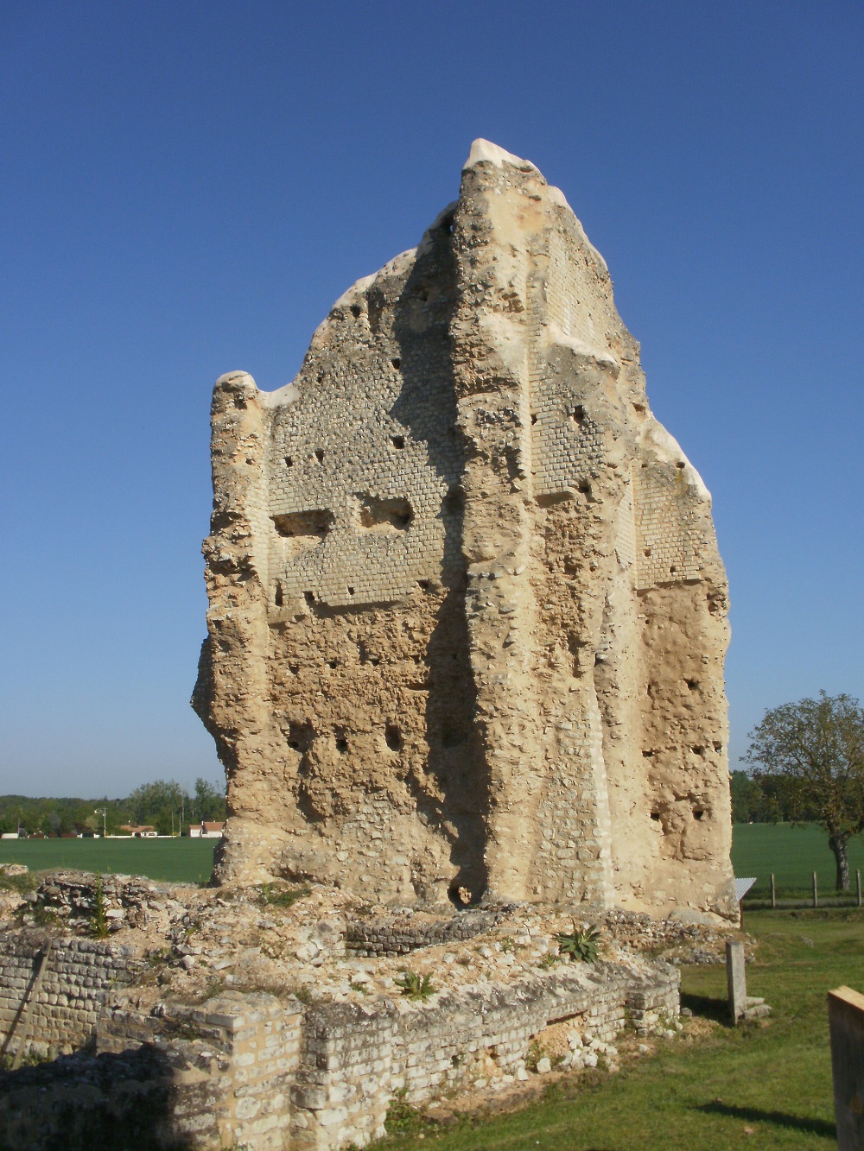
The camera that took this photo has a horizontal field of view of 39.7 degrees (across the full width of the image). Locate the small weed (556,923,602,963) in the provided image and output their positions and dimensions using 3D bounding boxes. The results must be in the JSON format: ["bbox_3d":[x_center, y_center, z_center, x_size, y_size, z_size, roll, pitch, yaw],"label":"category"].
[{"bbox_3d":[1.972,4.947,16.100,0.600,0.460,0.560,-1,-12,0],"label":"small weed"}]

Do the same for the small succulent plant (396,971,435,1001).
[{"bbox_3d":[-0.179,4.420,12.900,0.420,0.280,0.400,-1,-12,0],"label":"small succulent plant"}]

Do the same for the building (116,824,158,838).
[{"bbox_3d":[-103.343,89.869,420.000,13.600,4.700,9.000,1,-12,-7],"label":"building"}]

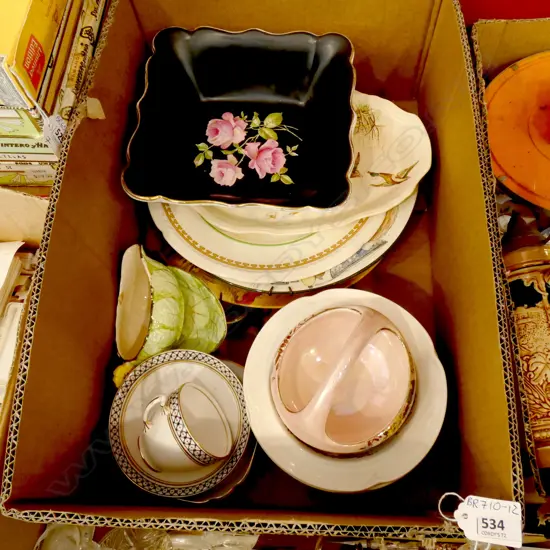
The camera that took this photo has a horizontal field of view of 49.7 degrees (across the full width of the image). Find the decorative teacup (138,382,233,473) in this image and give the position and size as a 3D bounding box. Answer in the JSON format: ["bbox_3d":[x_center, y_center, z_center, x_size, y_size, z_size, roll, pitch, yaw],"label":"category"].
[{"bbox_3d":[-0.083,0.128,0.488,0.057,0.085,0.067,-33,40,17],"label":"decorative teacup"}]

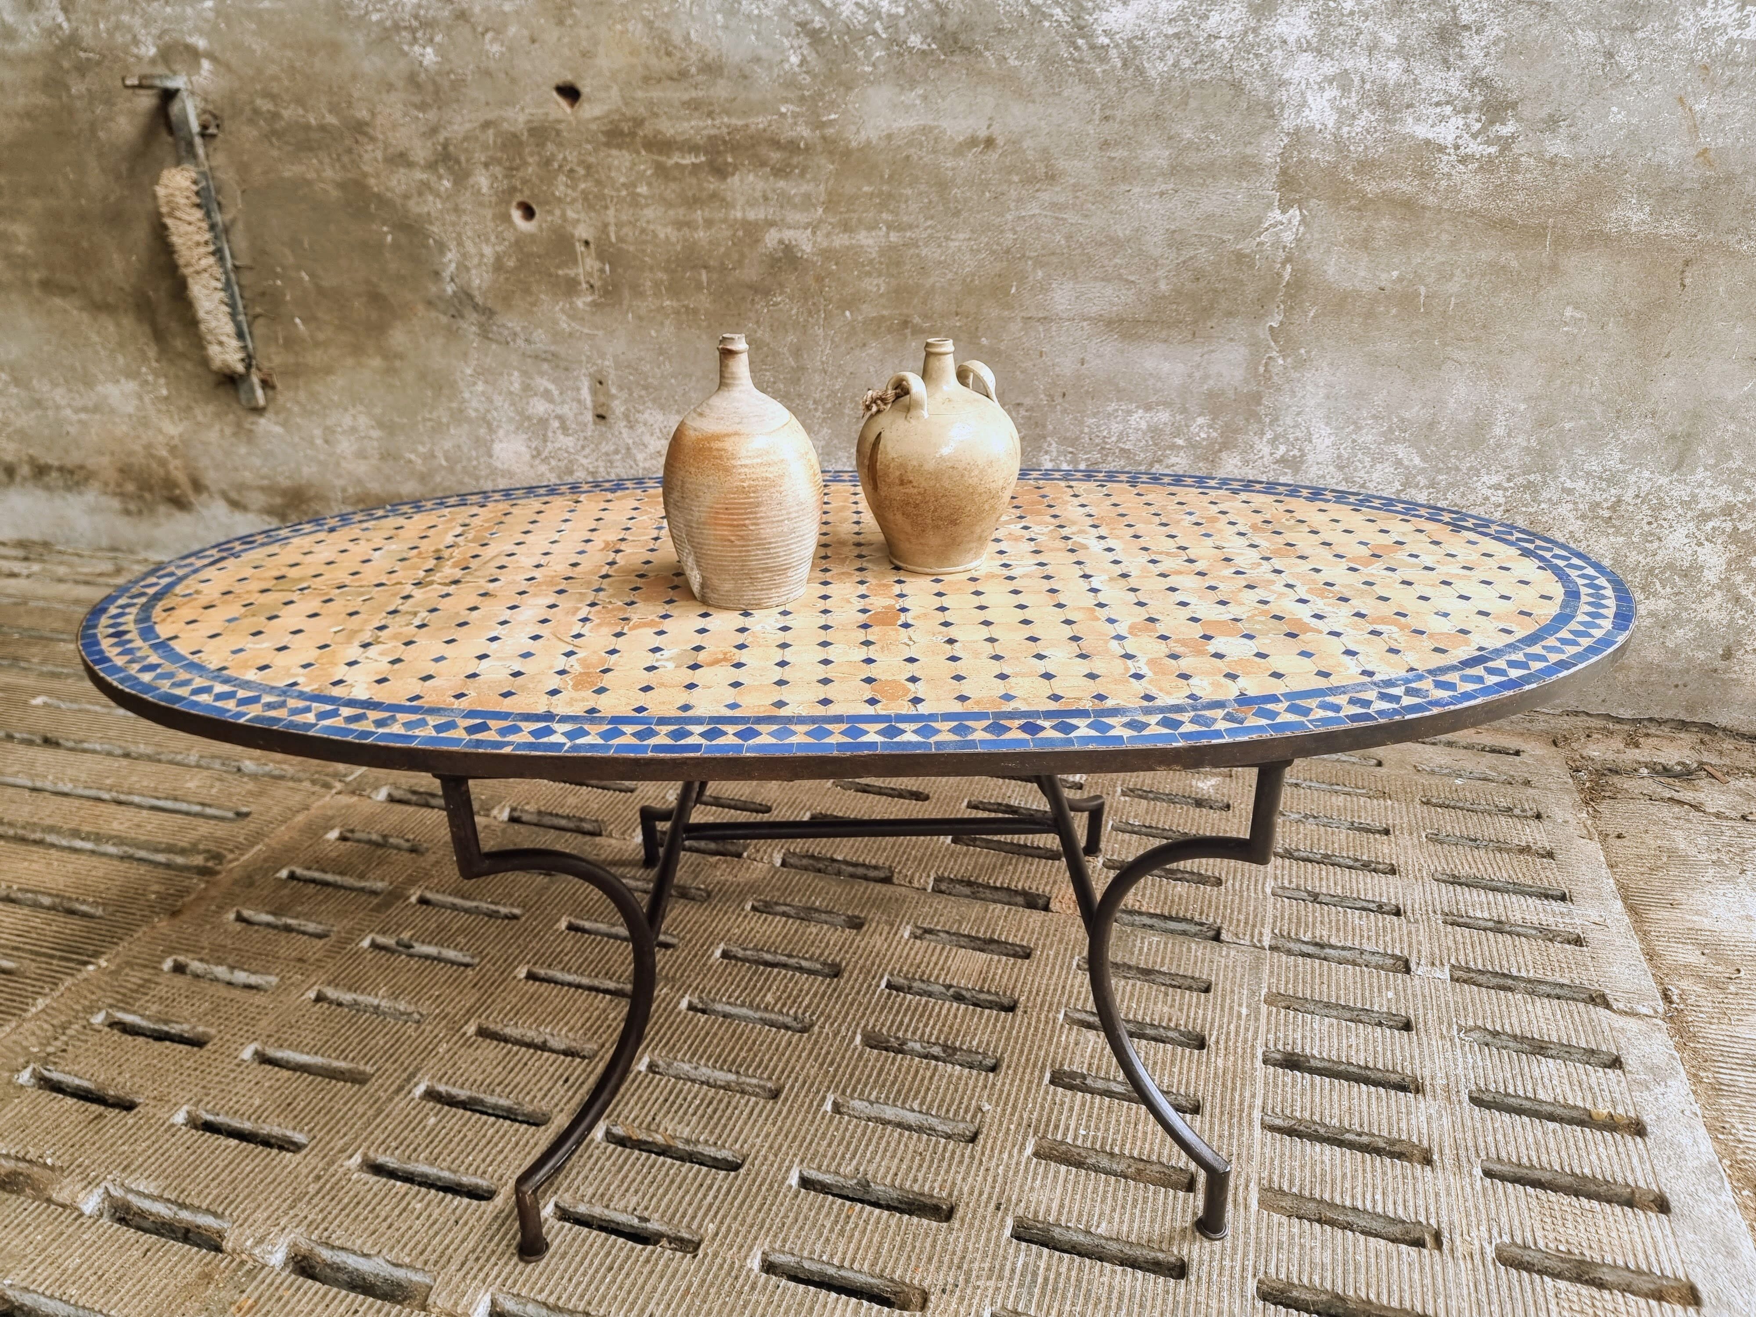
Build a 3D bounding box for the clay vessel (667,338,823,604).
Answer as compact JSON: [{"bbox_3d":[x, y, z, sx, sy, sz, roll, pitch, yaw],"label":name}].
[{"bbox_3d":[-0.167,-0.238,1.516,0.200,0.320,0.200,-1,25,0],"label":"clay vessel"}]

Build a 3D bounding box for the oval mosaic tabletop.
[{"bbox_3d":[-0.023,-0.106,1.629,2.000,0.020,1.000,-1,25,0],"label":"oval mosaic tabletop"}]

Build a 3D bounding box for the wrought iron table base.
[{"bbox_3d":[-0.014,0.238,1.788,0.900,0.719,0.894,-1,25,0],"label":"wrought iron table base"}]

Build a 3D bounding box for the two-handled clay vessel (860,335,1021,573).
[{"bbox_3d":[0.081,-0.272,1.611,0.216,0.292,0.216,-1,25,0],"label":"two-handled clay vessel"}]

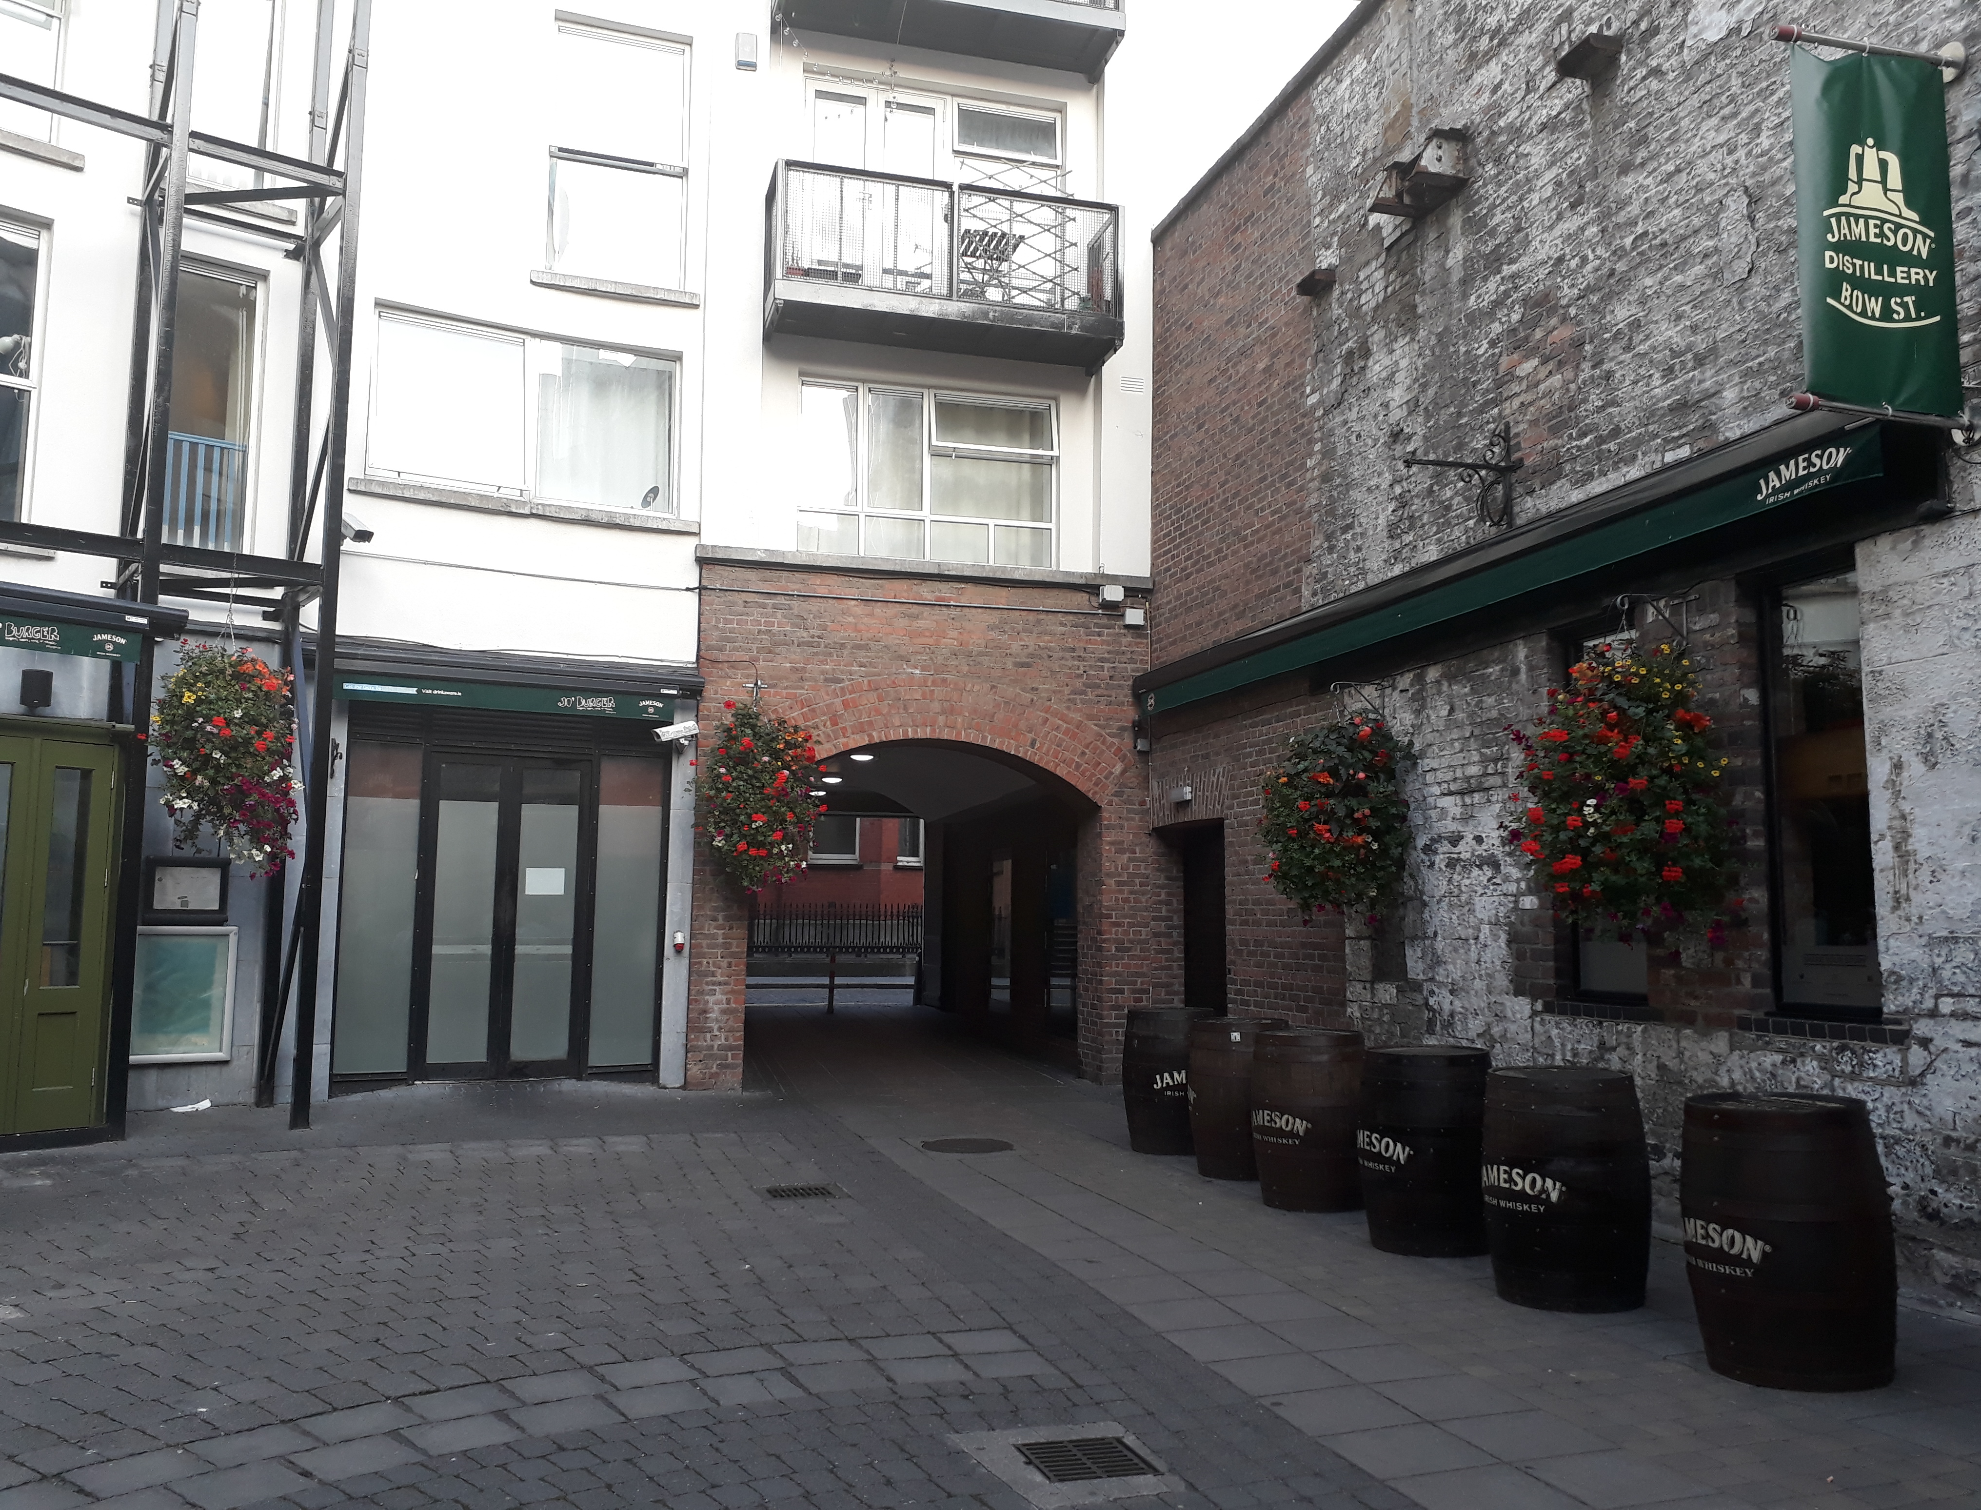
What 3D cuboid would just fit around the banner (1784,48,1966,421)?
[{"bbox_3d":[3.425,-2.023,6.069,0.760,1.420,0.070,2,-6,-17],"label":"banner"}]

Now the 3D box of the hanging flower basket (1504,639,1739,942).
[{"bbox_3d":[2.952,0.169,7.349,0.900,1.400,1.020,2,-6,-18],"label":"hanging flower basket"}]

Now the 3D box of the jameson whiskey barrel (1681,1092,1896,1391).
[{"bbox_3d":[2.770,1.666,5.478,0.670,0.900,0.670,1,-6,-6],"label":"jameson whiskey barrel"}]

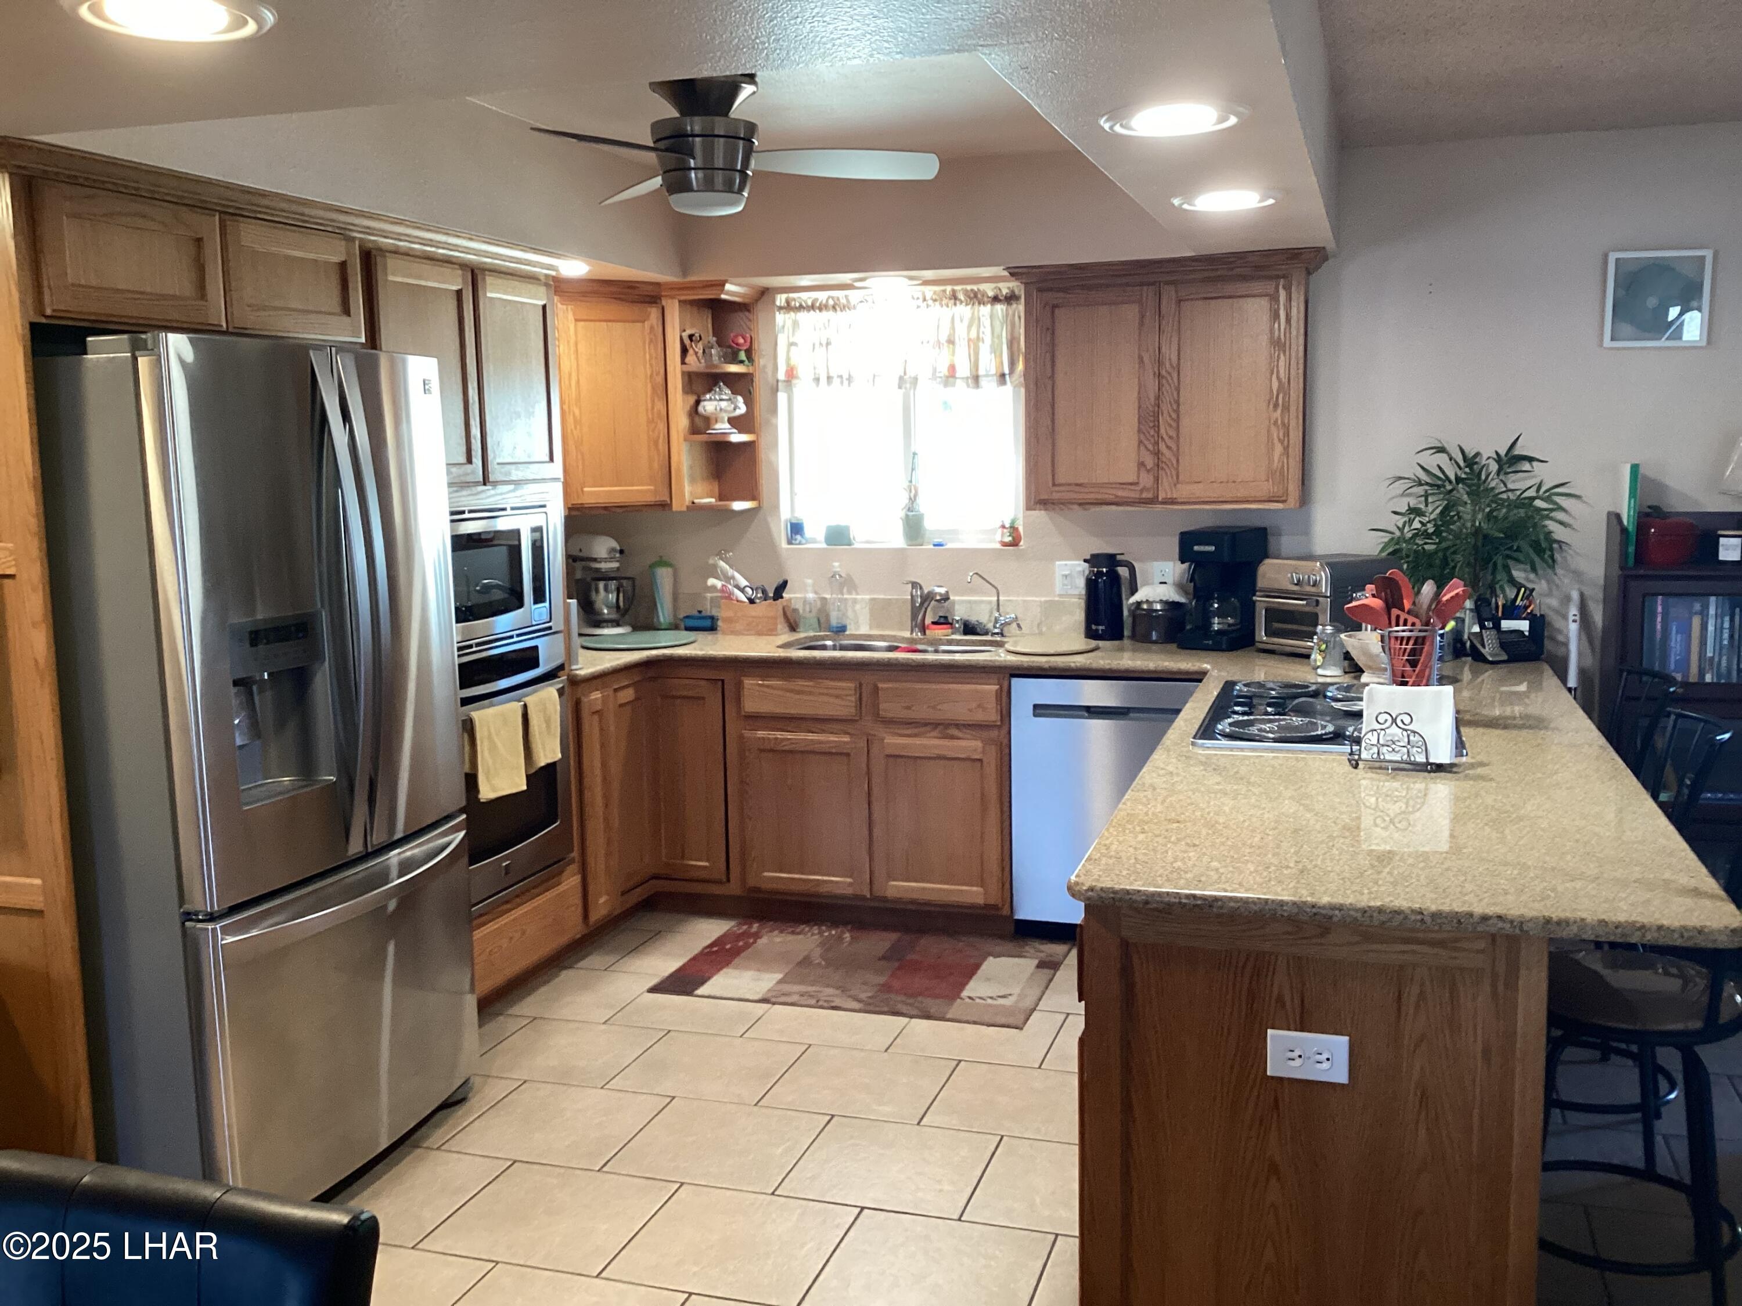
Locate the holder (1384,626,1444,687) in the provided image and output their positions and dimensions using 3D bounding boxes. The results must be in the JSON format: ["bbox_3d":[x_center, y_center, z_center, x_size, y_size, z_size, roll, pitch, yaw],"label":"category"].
[{"bbox_3d":[1.401,0.022,4.011,0.146,0.154,0.146,1,8,17],"label":"holder"}]

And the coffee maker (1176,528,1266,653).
[{"bbox_3d":[1.109,-0.207,4.941,0.189,0.368,0.238,5,9,36],"label":"coffee maker"}]

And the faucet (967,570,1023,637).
[{"bbox_3d":[0.415,-0.162,5.269,0.184,0.219,0.080,-1,8,-3],"label":"faucet"}]

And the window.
[{"bbox_3d":[0.099,-0.808,5.420,0.879,0.884,0.119,1,8,17],"label":"window"}]

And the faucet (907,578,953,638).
[{"bbox_3d":[0.203,-0.152,5.360,0.065,0.190,0.230,-6,9,-35],"label":"faucet"}]

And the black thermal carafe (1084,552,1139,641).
[{"bbox_3d":[0.792,-0.188,5.169,0.179,0.285,0.127,0,8,6],"label":"black thermal carafe"}]

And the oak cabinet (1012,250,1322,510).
[{"bbox_3d":[0.951,-0.849,4.983,0.950,0.770,0.390,1,8,17],"label":"oak cabinet"}]

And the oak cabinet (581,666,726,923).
[{"bbox_3d":[-0.858,0.418,5.245,0.825,0.795,1.014,1,8,17],"label":"oak cabinet"}]

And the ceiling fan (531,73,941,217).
[{"bbox_3d":[-0.387,-1.164,3.519,1.020,0.340,1.000,-2,7,-6],"label":"ceiling fan"}]

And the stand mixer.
[{"bbox_3d":[-0.961,-0.244,5.643,0.230,0.360,0.350,-6,9,-35],"label":"stand mixer"}]

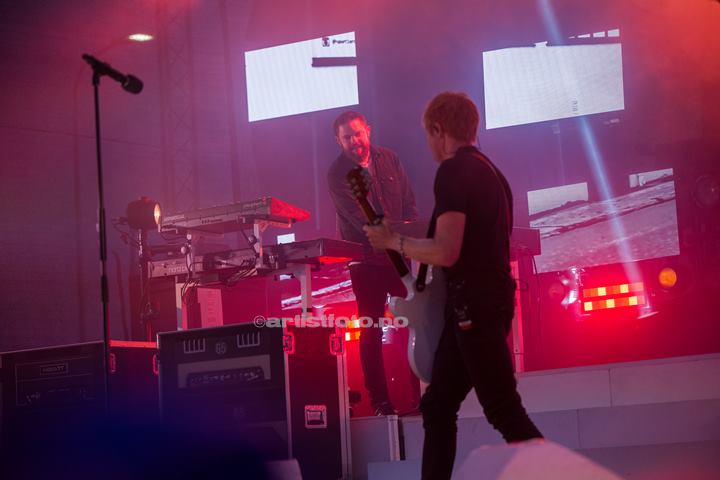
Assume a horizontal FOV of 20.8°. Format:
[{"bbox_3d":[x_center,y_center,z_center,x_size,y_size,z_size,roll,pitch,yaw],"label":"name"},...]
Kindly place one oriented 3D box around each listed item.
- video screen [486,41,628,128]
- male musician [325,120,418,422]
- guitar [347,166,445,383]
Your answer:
[{"bbox_3d":[1.355,-1.104,13.635,1.031,0.556,0.090,-7,-9,26],"label":"video screen"},{"bbox_3d":[0.074,0.134,10.700,0.520,1.680,0.440,-4,-8,10],"label":"male musician"},{"bbox_3d":[0.169,0.116,7.450,0.080,1.000,0.340,-11,23,46],"label":"guitar"}]

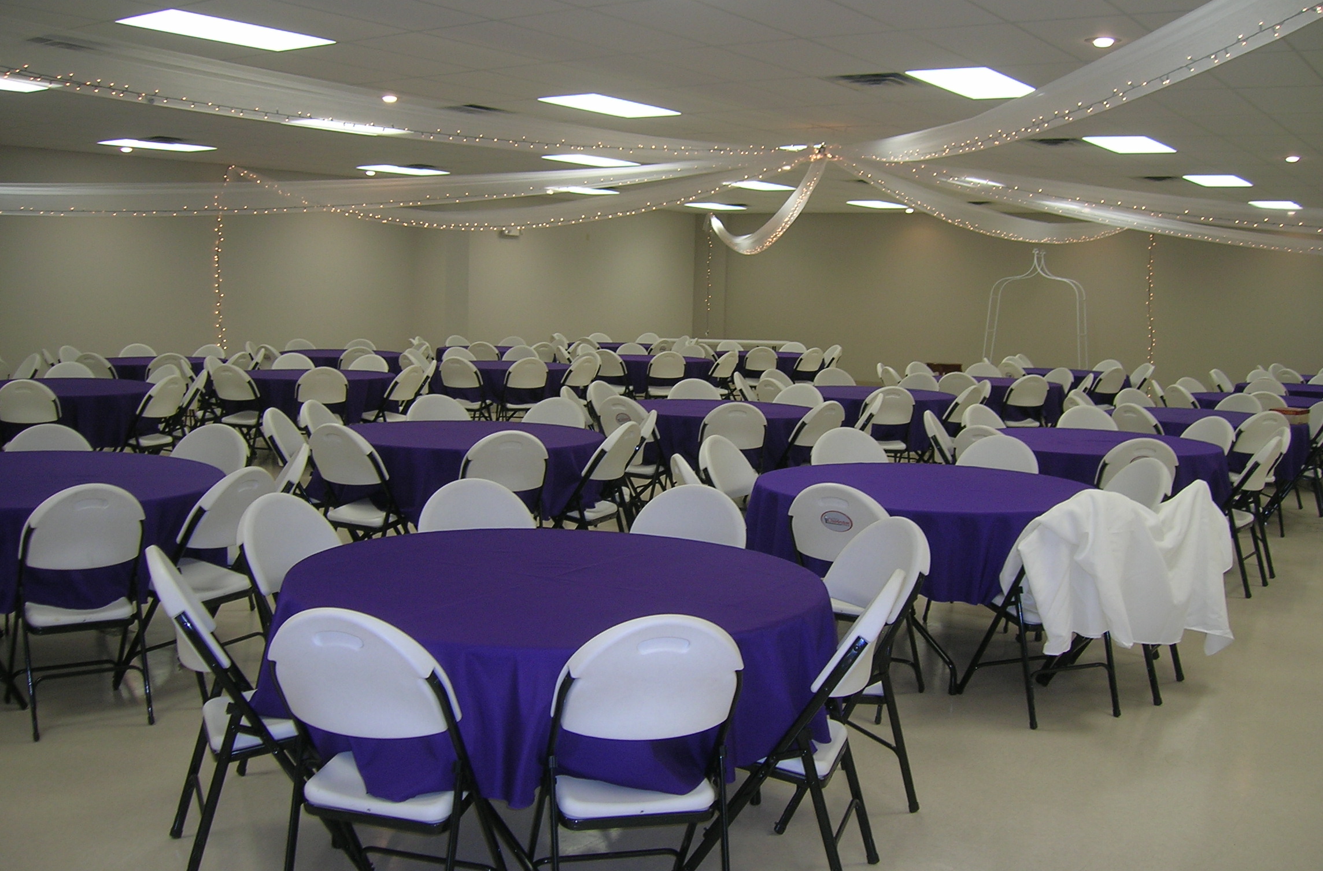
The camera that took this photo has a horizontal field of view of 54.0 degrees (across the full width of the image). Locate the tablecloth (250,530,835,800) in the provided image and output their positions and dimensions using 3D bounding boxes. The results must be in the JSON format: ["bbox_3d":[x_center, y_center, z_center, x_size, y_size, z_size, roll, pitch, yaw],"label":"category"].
[{"bbox_3d":[-0.298,0.597,3.733,1.570,0.380,1.570,2,6,0],"label":"tablecloth"}]

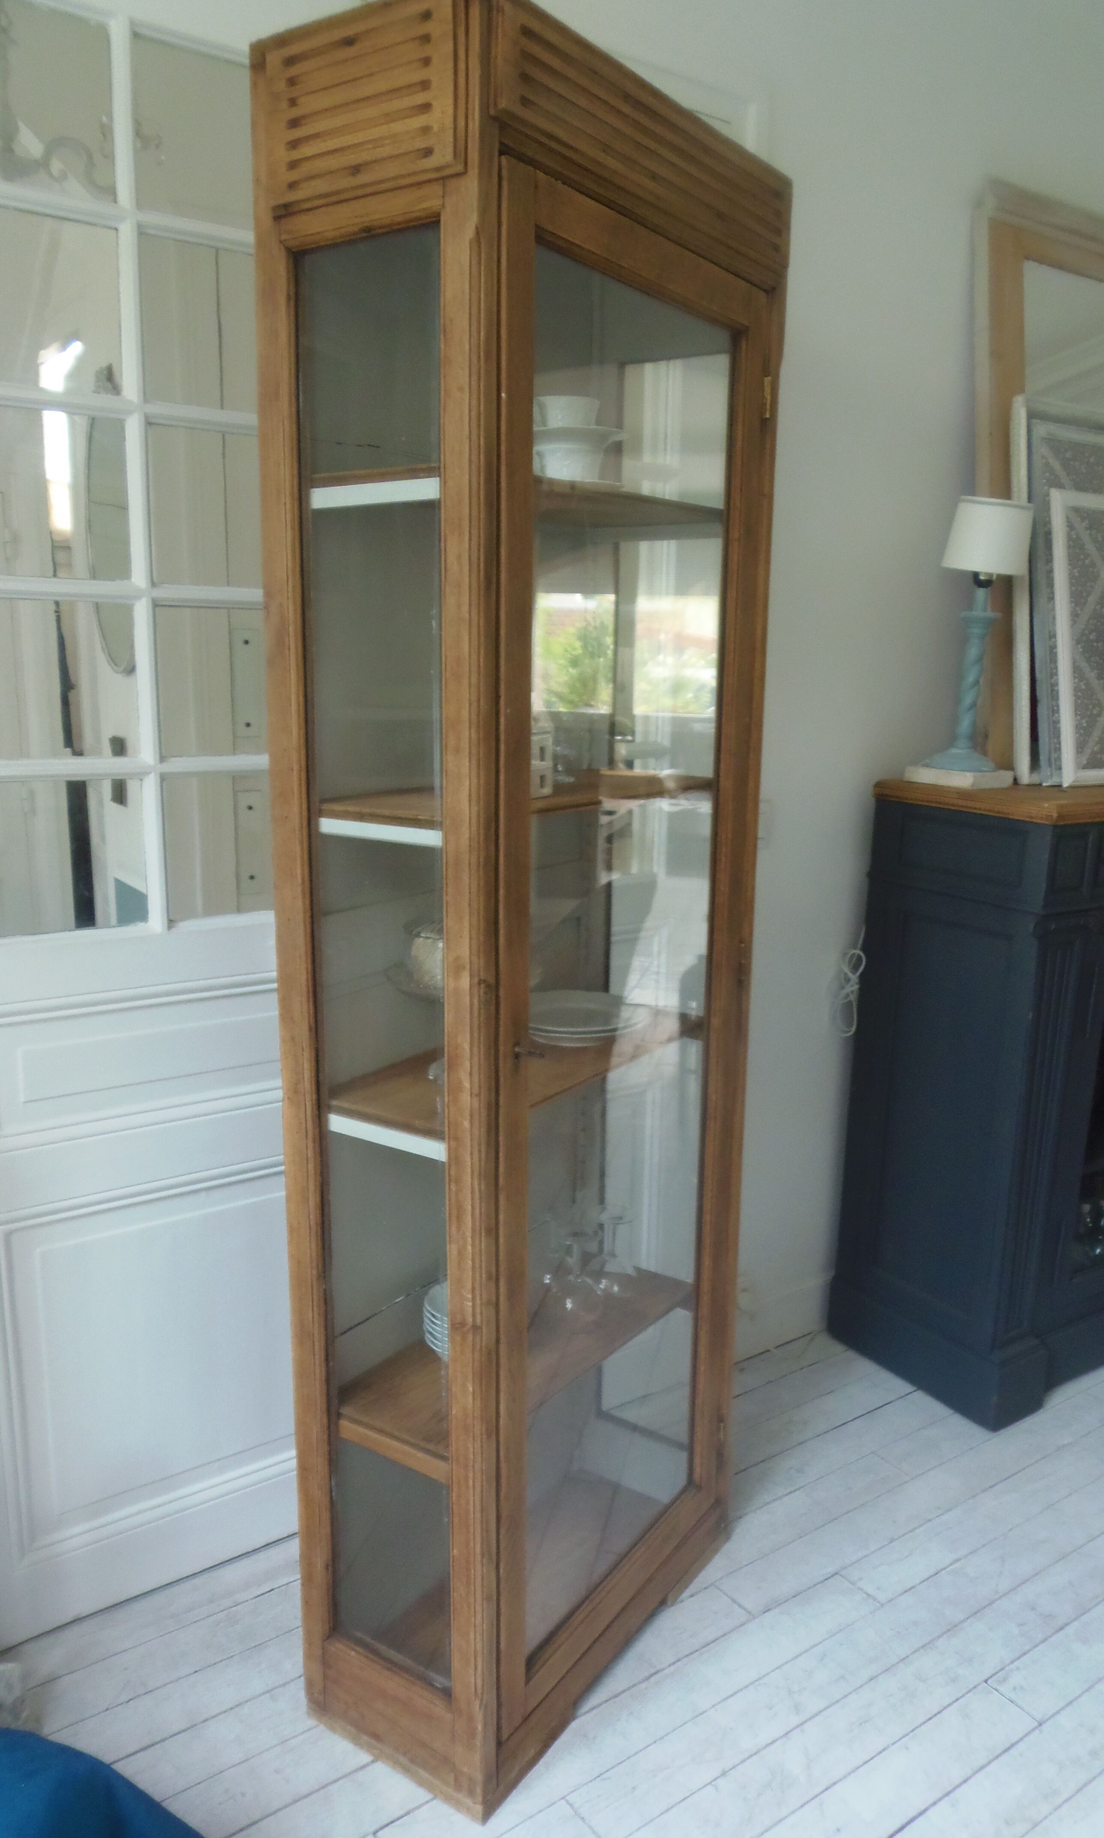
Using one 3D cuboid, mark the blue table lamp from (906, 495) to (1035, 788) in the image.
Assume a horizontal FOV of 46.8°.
[{"bbox_3d":[0.817,-0.527,2.450,0.157,0.531,0.157,-7,14,-33],"label":"blue table lamp"}]

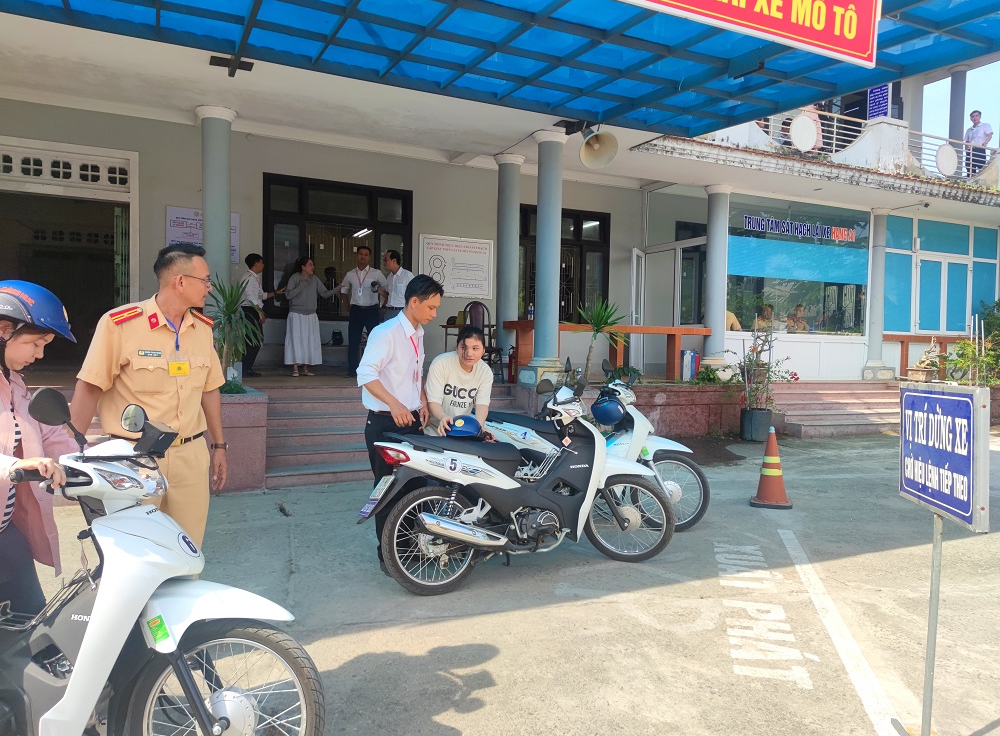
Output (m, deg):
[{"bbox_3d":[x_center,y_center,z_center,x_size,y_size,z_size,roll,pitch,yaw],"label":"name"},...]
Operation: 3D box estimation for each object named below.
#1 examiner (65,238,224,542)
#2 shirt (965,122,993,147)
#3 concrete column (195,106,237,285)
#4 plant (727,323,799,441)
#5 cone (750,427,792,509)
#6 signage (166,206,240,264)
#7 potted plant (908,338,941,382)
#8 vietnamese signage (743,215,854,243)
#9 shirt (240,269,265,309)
[{"bbox_3d":[-1.339,0.391,2.647,0.560,1.710,0.380,-1,3,-45],"label":"examiner"},{"bbox_3d":[9.041,-4.412,13.100,0.440,0.520,0.250,2,2,27],"label":"shirt"},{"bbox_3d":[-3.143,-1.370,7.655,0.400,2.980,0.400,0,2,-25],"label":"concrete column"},{"bbox_3d":[3.244,0.180,8.600,0.720,1.450,0.650,0,2,-25],"label":"plant"},{"bbox_3d":[2.330,0.863,5.950,0.330,0.660,0.330,2,2,21],"label":"cone"},{"bbox_3d":[-3.869,-1.735,9.060,0.885,0.670,0.020,0,2,-25],"label":"signage"},{"bbox_3d":[6.903,-0.114,11.300,0.400,0.730,0.360,0,2,-25],"label":"potted plant"},{"bbox_3d":[4.938,-2.249,11.308,2.581,0.250,0.020,0,2,-25],"label":"vietnamese signage"},{"bbox_3d":[-3.284,-1.042,9.200,0.300,0.550,0.420,2,2,28],"label":"shirt"}]

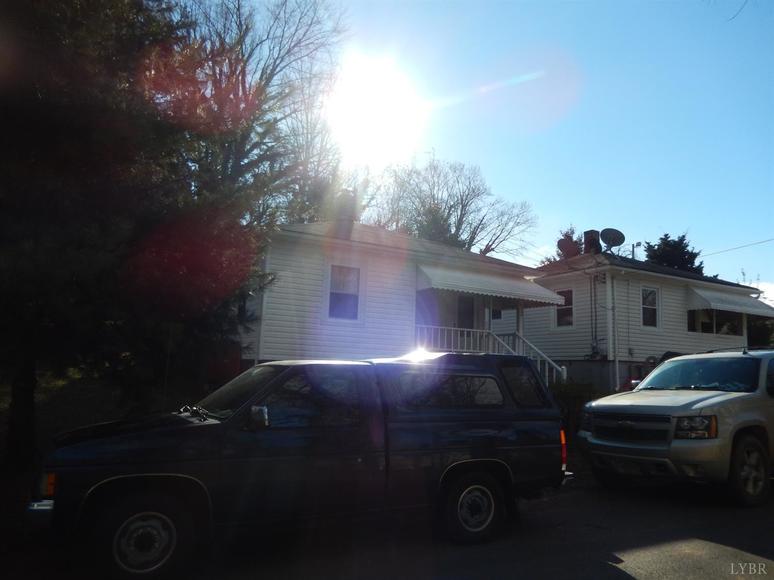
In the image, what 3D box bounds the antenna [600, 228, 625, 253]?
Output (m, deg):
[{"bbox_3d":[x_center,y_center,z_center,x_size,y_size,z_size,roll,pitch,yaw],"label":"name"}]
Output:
[{"bbox_3d":[8.474,-1.860,21.000,0.880,0.860,0.500,-2,-9,30],"label":"antenna"}]

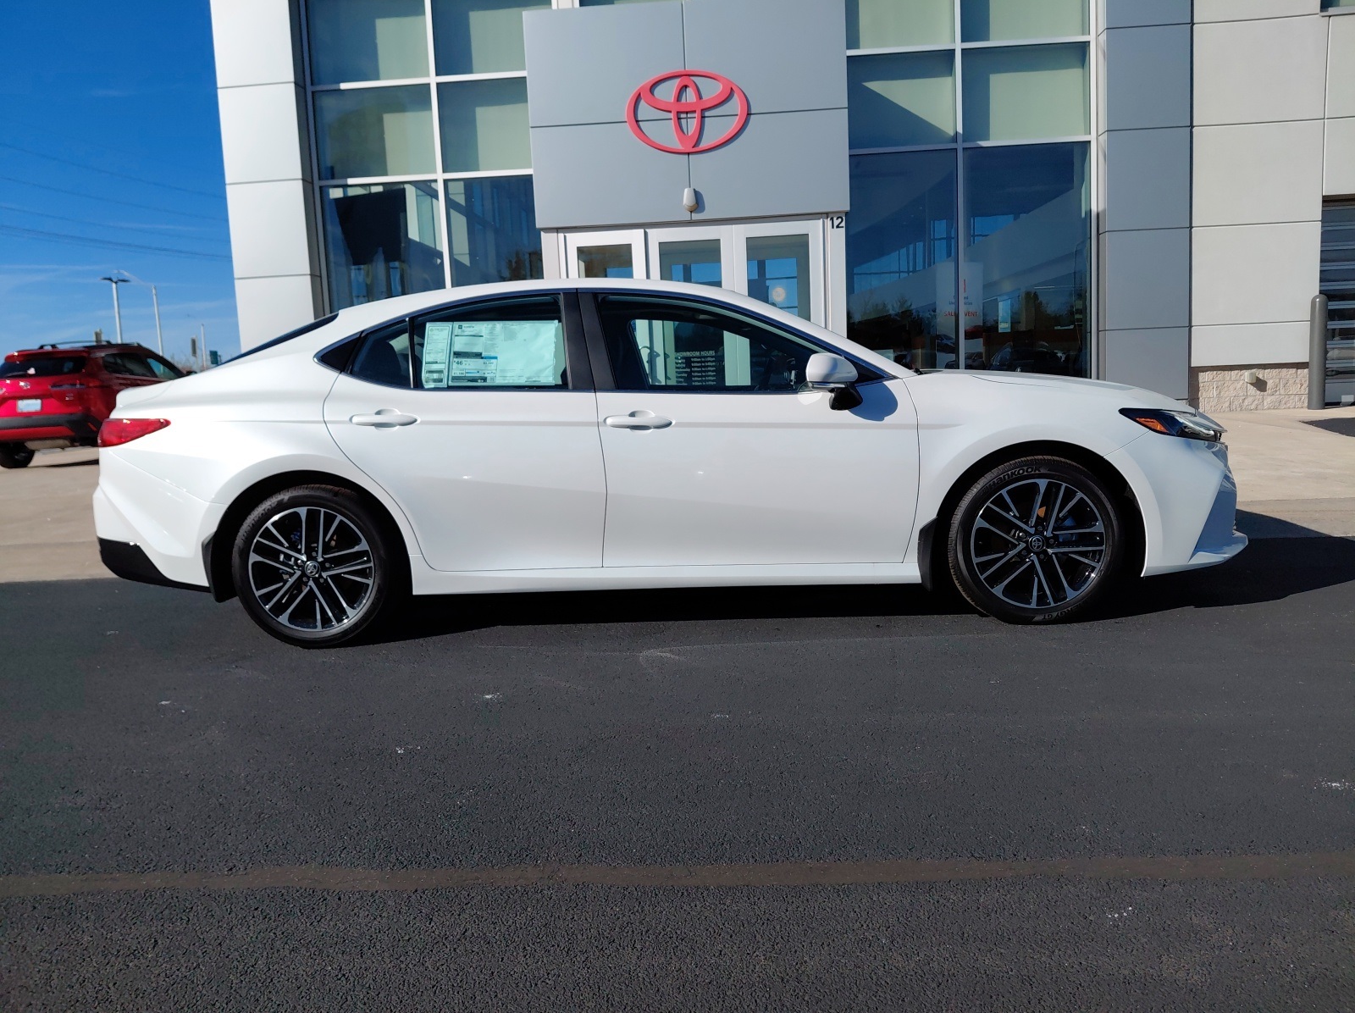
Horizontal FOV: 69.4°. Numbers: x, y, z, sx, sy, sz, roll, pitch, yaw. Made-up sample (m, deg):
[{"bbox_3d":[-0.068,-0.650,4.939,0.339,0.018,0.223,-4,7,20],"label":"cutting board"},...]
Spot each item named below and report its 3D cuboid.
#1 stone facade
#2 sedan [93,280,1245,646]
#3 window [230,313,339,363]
[{"bbox_3d":[7.317,-1.505,12.400,1.550,0.610,0.200,-2,6,4],"label":"stone facade"},{"bbox_3d":[-0.074,-0.325,4.626,4.915,1.445,1.880,-2,8,3],"label":"sedan"},{"bbox_3d":[-1.624,-0.786,4.622,0.700,0.120,1.220,-23,7,6],"label":"window"}]

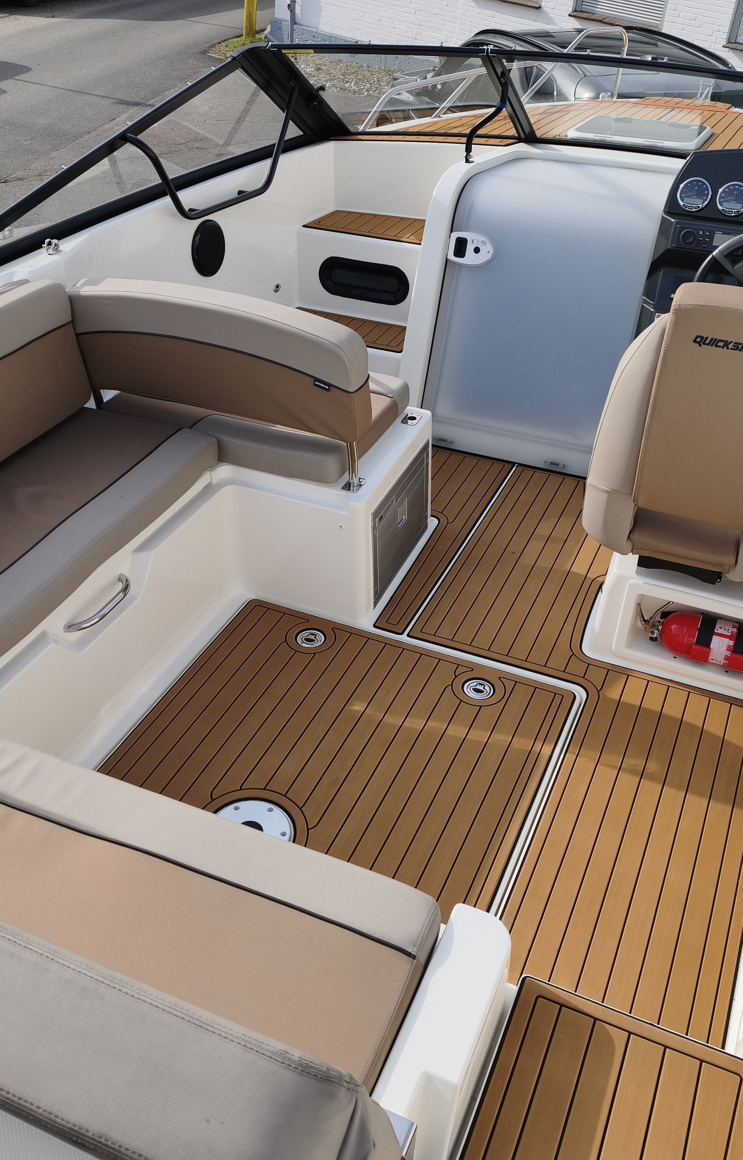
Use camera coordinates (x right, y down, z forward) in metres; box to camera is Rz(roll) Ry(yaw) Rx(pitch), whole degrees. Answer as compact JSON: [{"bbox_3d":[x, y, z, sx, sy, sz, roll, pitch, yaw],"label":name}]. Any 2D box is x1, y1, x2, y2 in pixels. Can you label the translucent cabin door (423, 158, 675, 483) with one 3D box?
[{"bbox_3d":[0.557,-0.856,3.388,0.650,0.820,0.460,15,38,19],"label":"translucent cabin door"}]

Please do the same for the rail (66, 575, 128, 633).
[{"bbox_3d":[-0.594,0.053,2.285,0.055,0.030,0.215,15,38,19],"label":"rail"}]

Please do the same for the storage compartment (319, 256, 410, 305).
[{"bbox_3d":[-0.007,-1.081,3.666,0.355,0.145,0.090,15,38,19],"label":"storage compartment"}]

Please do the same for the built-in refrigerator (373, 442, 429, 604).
[{"bbox_3d":[0.035,-0.168,2.820,0.120,0.320,0.405,15,38,19],"label":"built-in refrigerator"}]

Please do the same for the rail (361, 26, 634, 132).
[{"bbox_3d":[0.501,-2.038,4.209,1.420,0.290,0.210,-24,42,-30],"label":"rail"}]

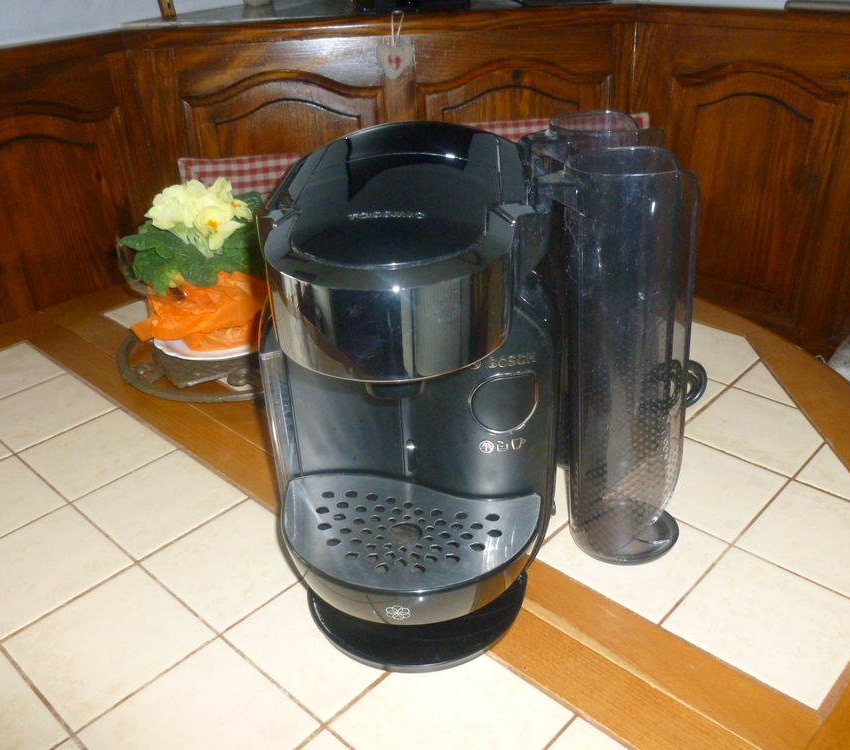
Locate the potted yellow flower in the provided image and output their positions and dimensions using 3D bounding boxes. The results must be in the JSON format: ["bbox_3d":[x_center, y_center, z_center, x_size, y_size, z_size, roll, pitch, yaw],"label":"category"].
[{"bbox_3d":[-0.227,-0.116,0.819,0.152,0.158,0.150,-9,31,-14],"label":"potted yellow flower"}]

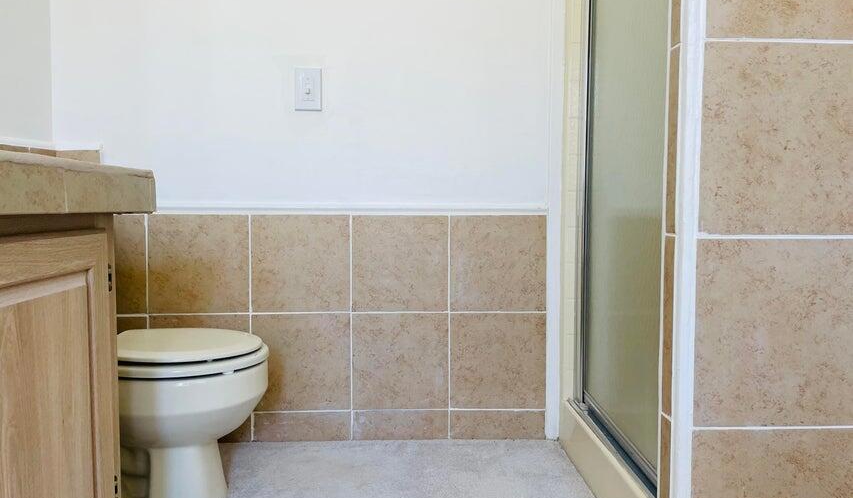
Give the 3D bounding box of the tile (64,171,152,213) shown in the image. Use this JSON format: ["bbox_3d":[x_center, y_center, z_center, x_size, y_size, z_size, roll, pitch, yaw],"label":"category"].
[{"bbox_3d":[-0.517,-0.091,1.052,0.012,0.065,0.300,0,4,-1],"label":"tile"}]

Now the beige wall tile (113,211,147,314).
[{"bbox_3d":[-0.971,0.046,1.913,0.275,0.300,0.010,0,4,-3],"label":"beige wall tile"}]

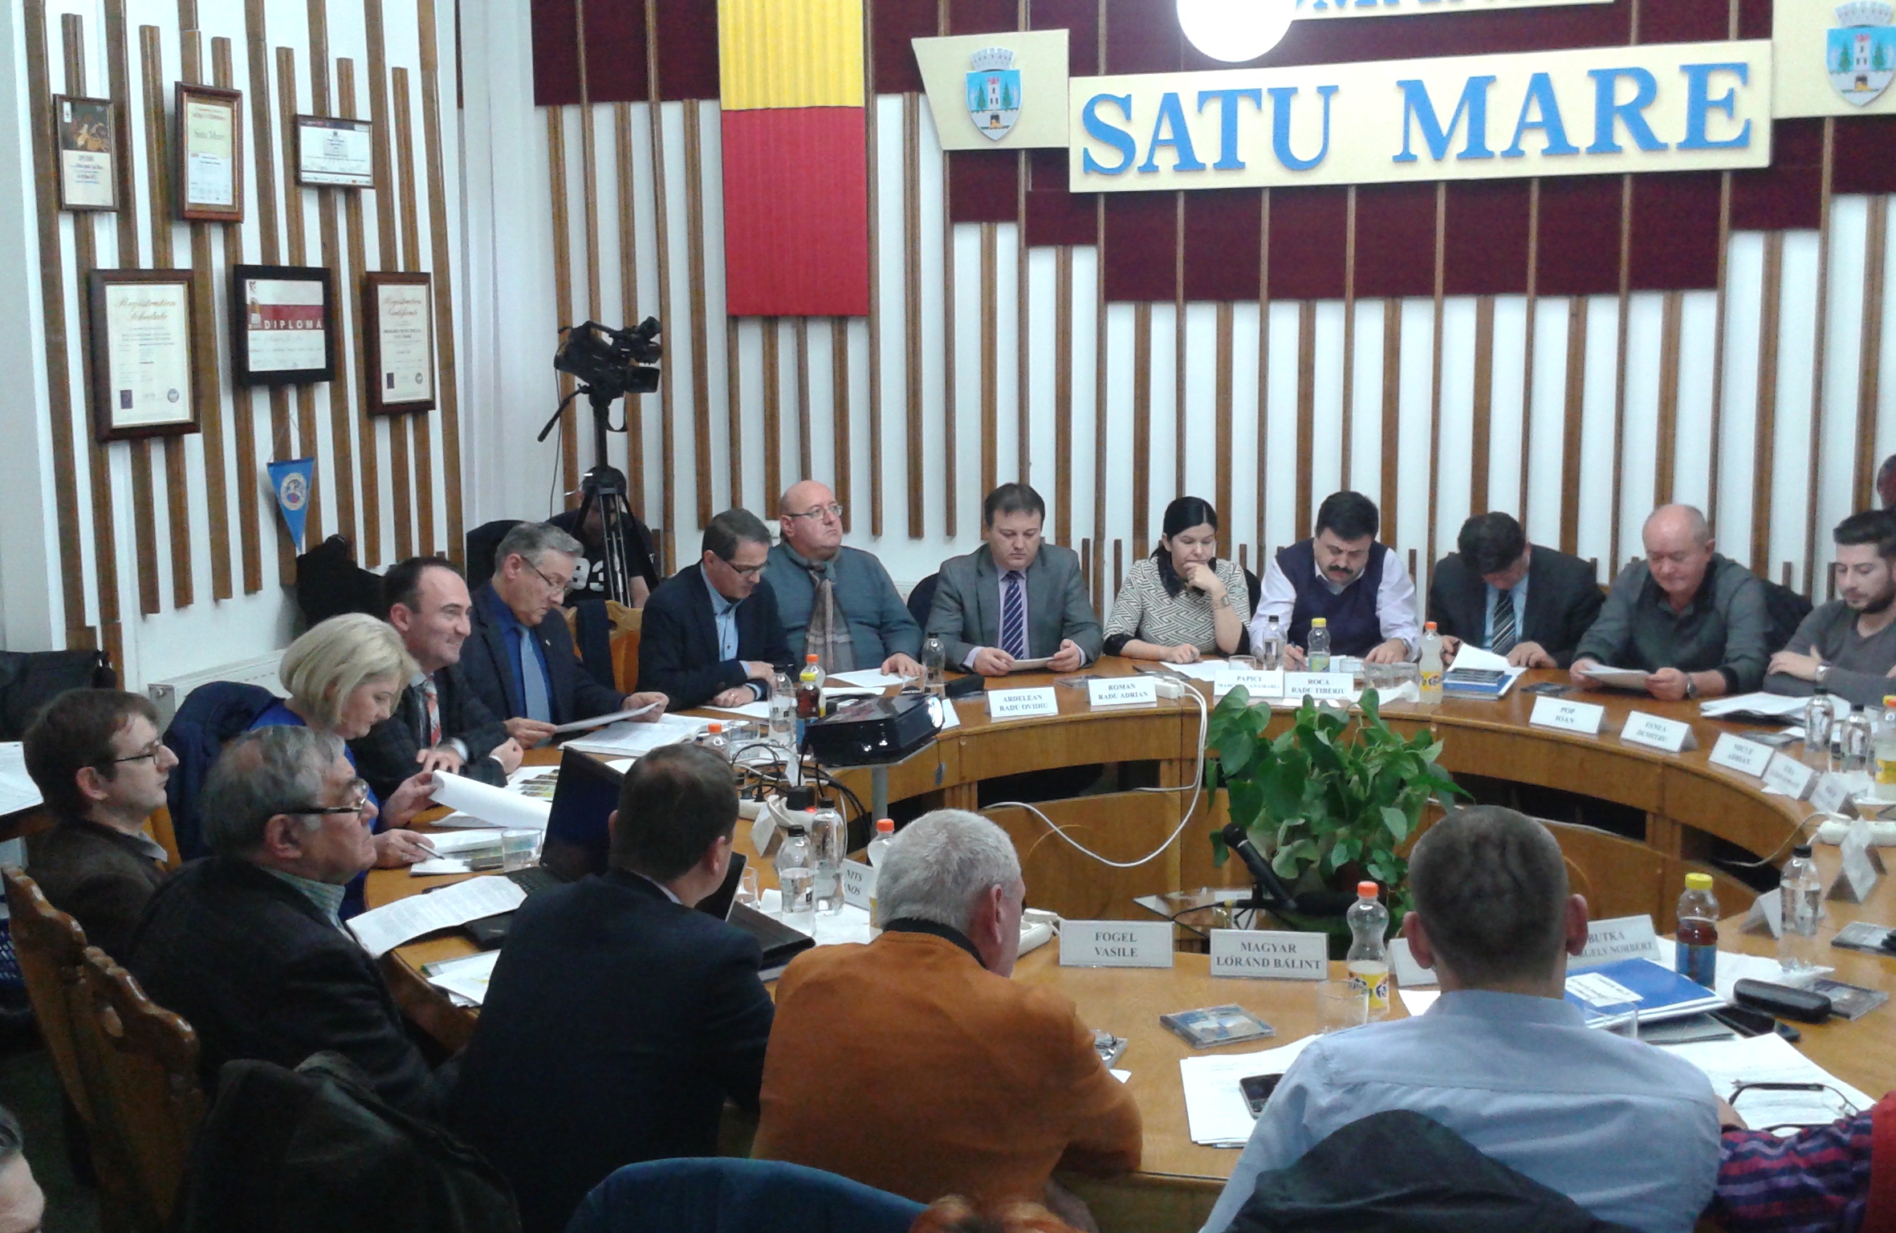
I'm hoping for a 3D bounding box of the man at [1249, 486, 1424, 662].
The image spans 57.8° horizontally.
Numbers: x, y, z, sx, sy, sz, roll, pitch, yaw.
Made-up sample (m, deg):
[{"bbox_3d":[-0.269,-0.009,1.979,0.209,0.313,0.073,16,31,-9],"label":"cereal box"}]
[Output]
[{"bbox_3d":[1.397,0.241,6.167,0.600,1.340,0.750,2,9,15],"label":"man"}]

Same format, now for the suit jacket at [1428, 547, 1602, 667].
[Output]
[{"bbox_3d":[1.818,0.033,5.500,0.560,0.580,0.420,4,11,25],"label":"suit jacket"}]

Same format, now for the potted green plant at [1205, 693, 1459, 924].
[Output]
[{"bbox_3d":[0.933,0.464,4.080,0.600,0.600,0.540,-1,10,0],"label":"potted green plant"}]

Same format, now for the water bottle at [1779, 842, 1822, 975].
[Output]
[{"bbox_3d":[1.493,0.512,3.010,0.066,0.220,0.066,-1,10,0],"label":"water bottle"}]

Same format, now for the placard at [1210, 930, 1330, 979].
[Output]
[{"bbox_3d":[0.567,0.595,3.039,0.207,0.075,0.065,0,10,6],"label":"placard"}]

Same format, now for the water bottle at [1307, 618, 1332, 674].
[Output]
[{"bbox_3d":[1.156,0.121,5.352,0.068,0.228,0.068,-1,10,0],"label":"water bottle"}]

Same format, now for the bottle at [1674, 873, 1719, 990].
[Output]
[{"bbox_3d":[1.258,0.534,2.885,0.067,0.217,0.067,-1,10,0],"label":"bottle"}]

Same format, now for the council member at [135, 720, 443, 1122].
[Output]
[{"bbox_3d":[-0.831,0.794,2.643,0.800,1.310,0.550,-8,11,-40],"label":"council member"}]

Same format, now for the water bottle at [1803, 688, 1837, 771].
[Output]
[{"bbox_3d":[2.266,0.291,4.467,0.068,0.208,0.068,-1,8,0],"label":"water bottle"}]

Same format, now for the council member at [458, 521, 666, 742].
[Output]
[{"bbox_3d":[-1.054,0.408,4.962,0.750,1.345,0.570,8,13,42],"label":"council member"}]

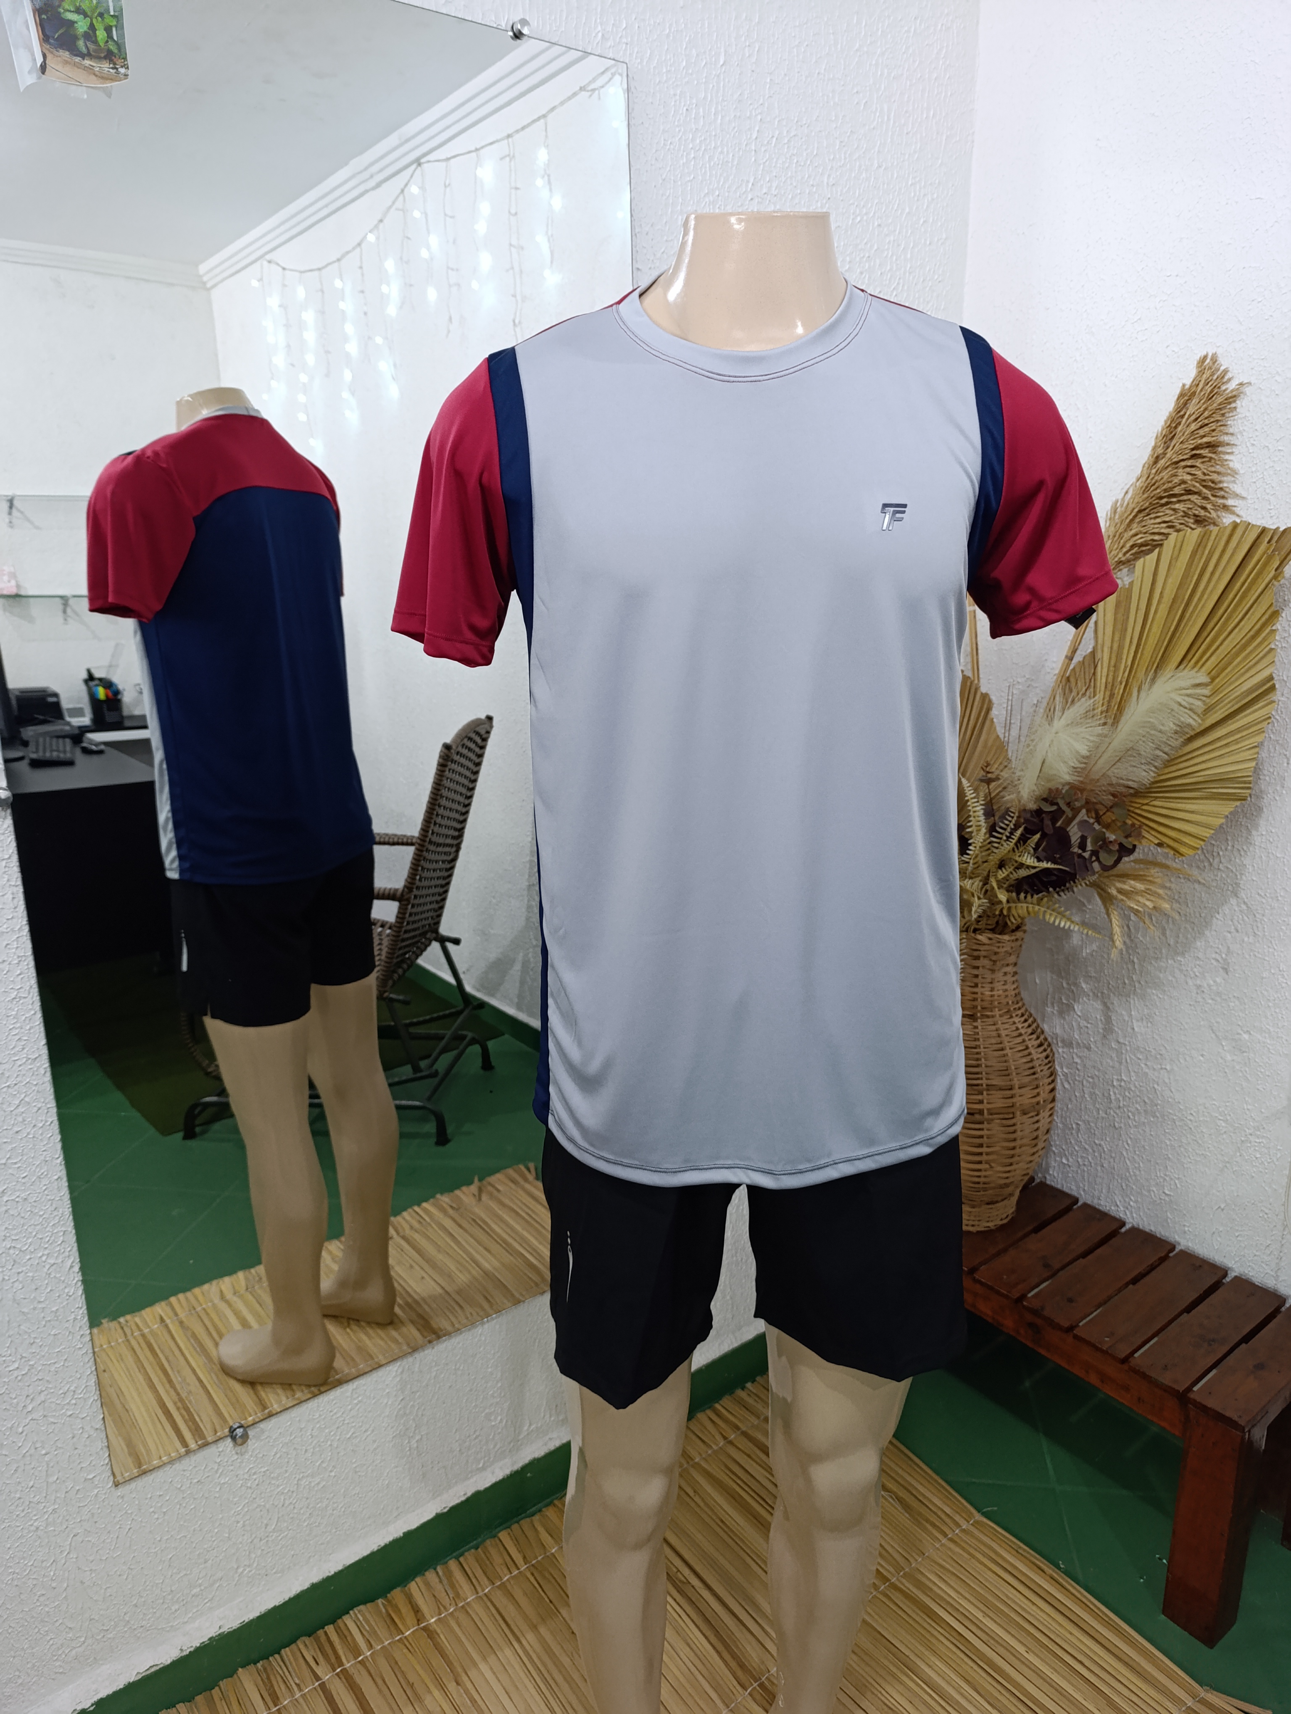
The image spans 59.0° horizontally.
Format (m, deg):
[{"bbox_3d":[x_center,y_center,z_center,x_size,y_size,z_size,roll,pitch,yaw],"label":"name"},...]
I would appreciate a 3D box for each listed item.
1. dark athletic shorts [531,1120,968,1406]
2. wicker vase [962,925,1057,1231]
[{"bbox_3d":[0.097,0.255,0.996,0.370,0.400,0.270,-2,15,-5],"label":"dark athletic shorts"},{"bbox_3d":[0.537,0.344,1.815,0.235,0.485,0.235,-12,18,-36],"label":"wicker vase"}]

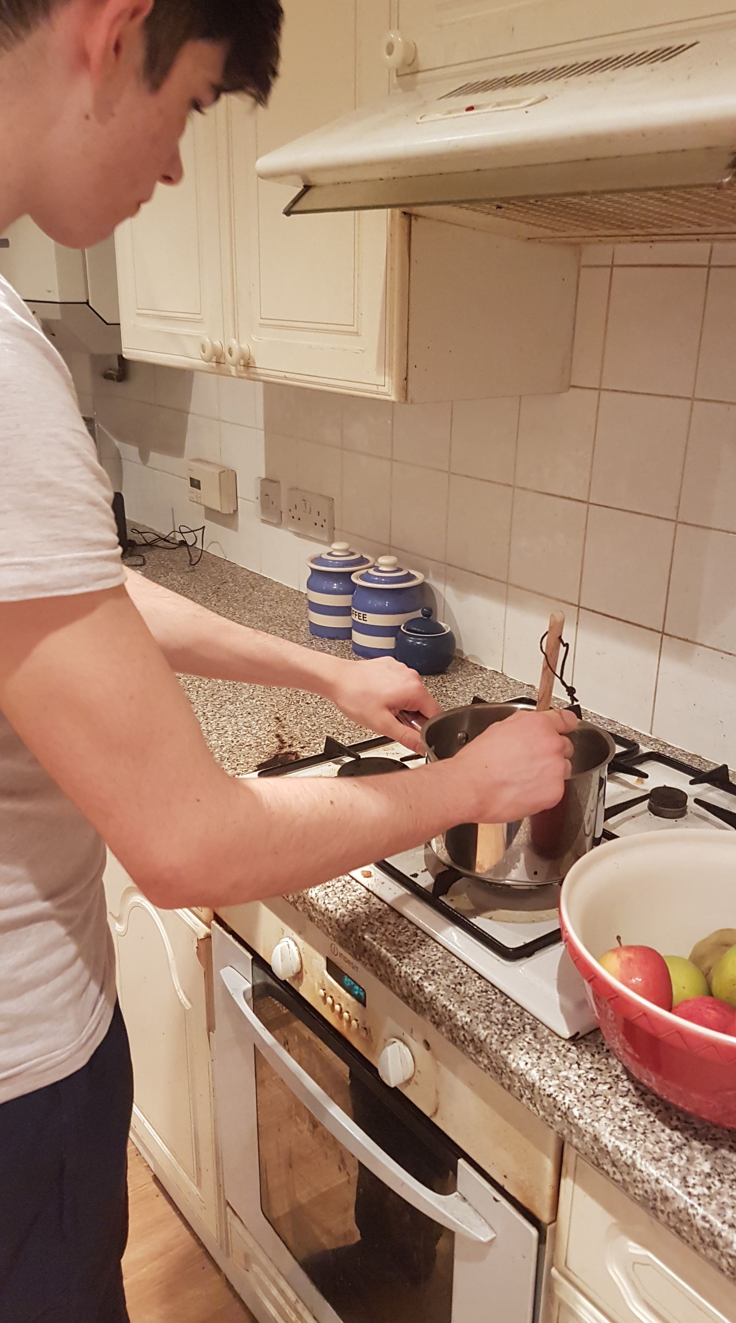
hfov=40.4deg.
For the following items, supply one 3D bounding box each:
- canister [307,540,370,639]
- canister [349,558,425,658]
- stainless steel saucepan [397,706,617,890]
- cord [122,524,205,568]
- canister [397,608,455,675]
[{"bbox_3d":[-0.049,-0.135,1.827,0.124,0.163,0.124,1,20,0],"label":"canister"},{"bbox_3d":[0.034,-0.100,1.732,0.125,0.163,0.125,1,20,0],"label":"canister"},{"bbox_3d":[0.081,0.112,1.066,0.358,0.130,0.192,16,24,35],"label":"stainless steel saucepan"},{"bbox_3d":[-0.475,-0.278,2.319,0.170,0.080,0.280,-14,25,-35],"label":"cord"},{"bbox_3d":[0.096,-0.038,1.654,0.101,0.103,0.101,1,20,0],"label":"canister"}]

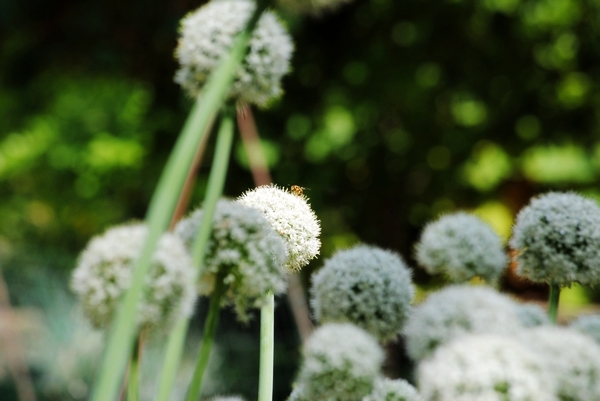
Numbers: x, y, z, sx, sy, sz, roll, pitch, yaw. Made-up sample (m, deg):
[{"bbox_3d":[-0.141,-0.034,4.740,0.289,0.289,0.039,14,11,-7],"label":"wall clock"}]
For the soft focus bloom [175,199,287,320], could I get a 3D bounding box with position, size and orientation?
[{"bbox_3d":[-0.047,0.039,3.400,0.075,0.080,0.075,0,0,0],"label":"soft focus bloom"}]

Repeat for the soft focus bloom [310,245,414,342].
[{"bbox_3d":[0.044,0.065,3.500,0.071,0.069,0.071,0,0,0],"label":"soft focus bloom"}]

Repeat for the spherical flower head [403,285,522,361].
[{"bbox_3d":[0.106,0.087,3.250,0.076,0.065,0.076,0,0,0],"label":"spherical flower head"}]

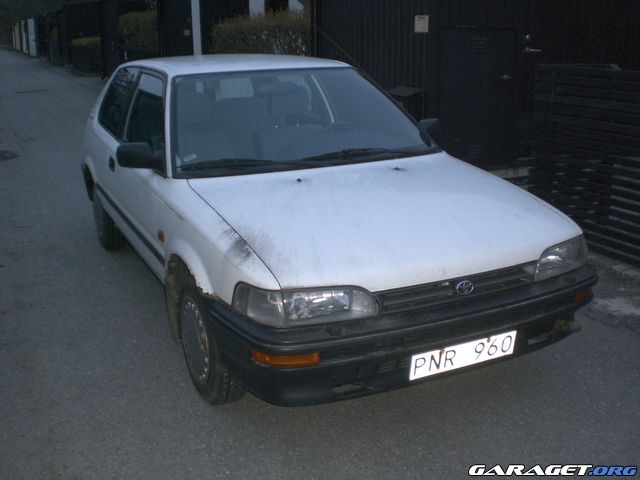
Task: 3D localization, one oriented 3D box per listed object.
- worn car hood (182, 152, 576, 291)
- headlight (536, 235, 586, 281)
[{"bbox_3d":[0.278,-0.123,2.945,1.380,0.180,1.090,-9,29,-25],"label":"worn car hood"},{"bbox_3d":[0.973,0.039,2.888,0.450,0.135,0.220,-12,21,-32],"label":"headlight"}]

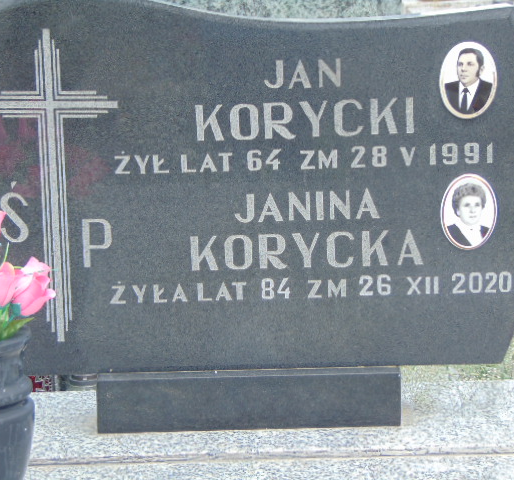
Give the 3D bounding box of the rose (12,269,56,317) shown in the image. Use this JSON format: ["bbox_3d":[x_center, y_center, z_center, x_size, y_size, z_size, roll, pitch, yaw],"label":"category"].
[{"bbox_3d":[-0.299,0.071,2.670,0.049,0.062,0.049,36,22,-15],"label":"rose"}]

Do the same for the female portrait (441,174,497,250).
[{"bbox_3d":[0.332,-0.043,3.120,0.089,0.120,0.010,-1,11,3],"label":"female portrait"}]

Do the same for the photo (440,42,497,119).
[{"bbox_3d":[0.326,-0.246,3.080,0.090,0.120,0.010,-1,11,3],"label":"photo"}]

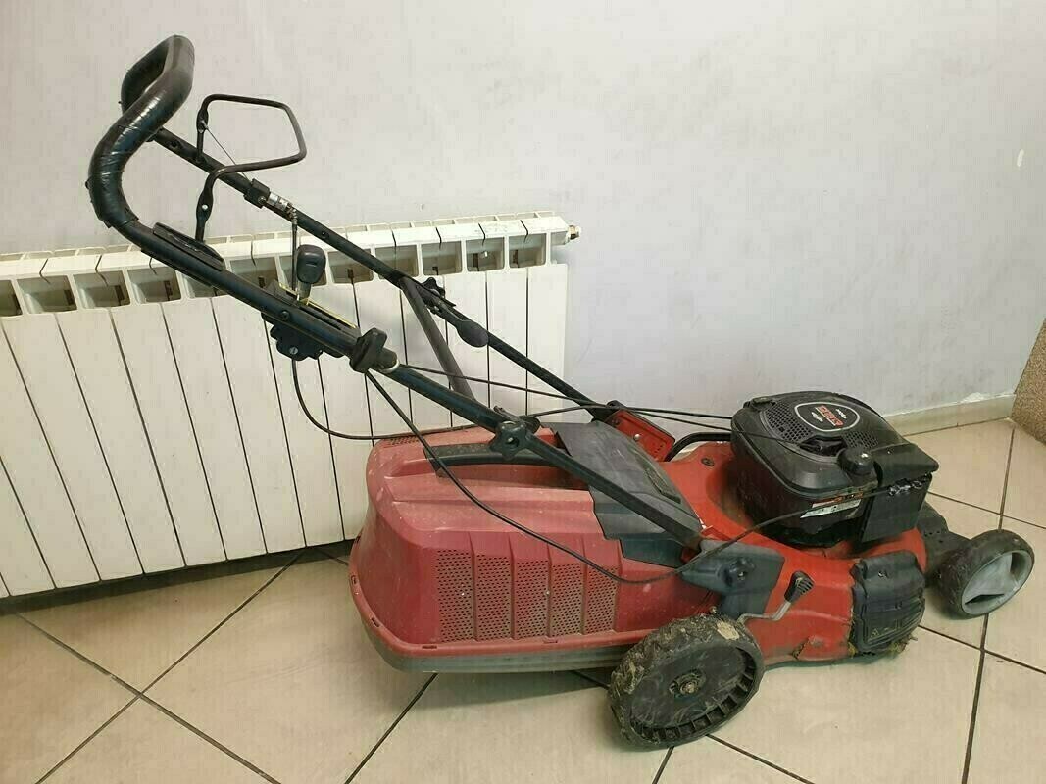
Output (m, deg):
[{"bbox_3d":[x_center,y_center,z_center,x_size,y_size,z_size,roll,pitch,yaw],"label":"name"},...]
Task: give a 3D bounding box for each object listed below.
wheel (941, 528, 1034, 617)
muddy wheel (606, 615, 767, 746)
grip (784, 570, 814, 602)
[{"bbox_3d":[0.919,0.365,1.568,0.205,0.205,0.056,-10,34,-14],"label":"wheel"},{"bbox_3d":[0.276,0.490,1.324,0.265,0.265,0.053,-10,34,-14],"label":"muddy wheel"},{"bbox_3d":[0.465,0.327,1.321,0.030,0.050,0.023,14,26,-27],"label":"grip"}]

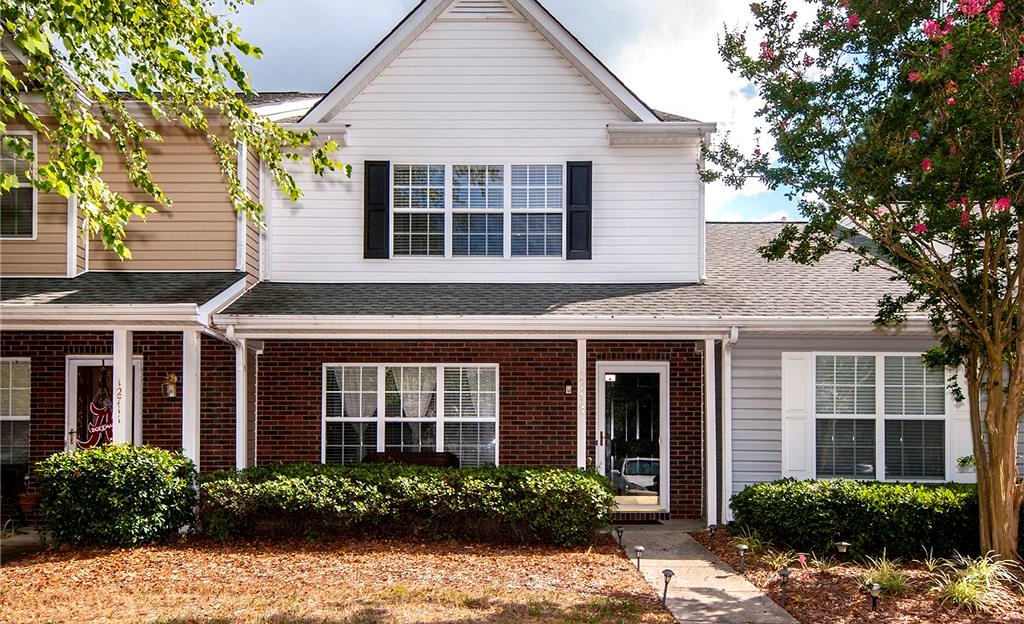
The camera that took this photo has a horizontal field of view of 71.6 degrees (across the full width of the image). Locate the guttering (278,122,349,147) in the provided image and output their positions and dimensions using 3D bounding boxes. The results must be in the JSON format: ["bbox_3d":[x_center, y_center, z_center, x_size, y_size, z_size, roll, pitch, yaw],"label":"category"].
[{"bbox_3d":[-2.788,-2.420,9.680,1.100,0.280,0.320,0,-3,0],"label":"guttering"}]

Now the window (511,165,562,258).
[{"bbox_3d":[0.342,-1.415,9.900,0.730,1.290,0.100,0,-3,0],"label":"window"}]

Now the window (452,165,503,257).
[{"bbox_3d":[-0.481,-1.415,9.900,0.720,1.290,0.100,0,-3,0],"label":"window"}]

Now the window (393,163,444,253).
[{"bbox_3d":[-1.304,-1.415,9.900,0.730,1.290,0.100,0,-3,0],"label":"window"}]

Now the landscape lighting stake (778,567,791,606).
[{"bbox_3d":[2.242,2.250,5.820,0.115,0.325,0.115,0,-3,0],"label":"landscape lighting stake"}]

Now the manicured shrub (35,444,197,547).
[{"bbox_3d":[-4.412,2.031,7.900,1.780,1.070,1.200,0,-3,0],"label":"manicured shrub"}]

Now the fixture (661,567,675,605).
[{"bbox_3d":[1.281,2.262,5.850,0.115,0.300,0.115,5,-2,0],"label":"fixture"}]

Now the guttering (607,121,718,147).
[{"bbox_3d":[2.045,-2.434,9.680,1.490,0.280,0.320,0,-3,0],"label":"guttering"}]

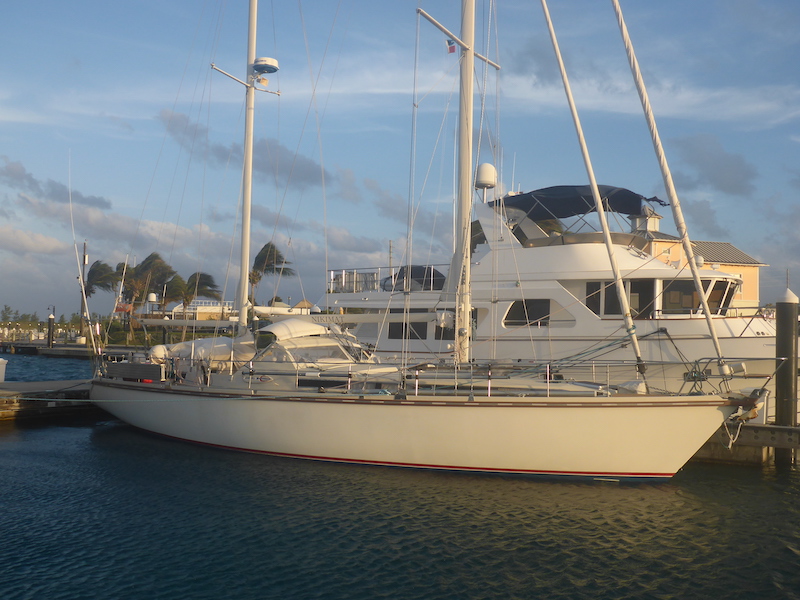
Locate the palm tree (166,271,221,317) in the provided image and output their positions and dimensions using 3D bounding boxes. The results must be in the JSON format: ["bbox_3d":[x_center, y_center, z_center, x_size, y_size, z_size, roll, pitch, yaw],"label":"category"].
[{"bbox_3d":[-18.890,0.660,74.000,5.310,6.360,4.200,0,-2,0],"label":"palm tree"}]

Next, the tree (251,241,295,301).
[{"bbox_3d":[-13.290,-0.990,84.000,4.670,9.970,4.200,0,-2,0],"label":"tree"}]

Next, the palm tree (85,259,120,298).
[{"bbox_3d":[-30.580,-0.100,83.000,3.800,7.900,3.600,0,-2,0],"label":"palm tree"}]

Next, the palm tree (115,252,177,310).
[{"bbox_3d":[-23.500,-0.280,75.000,5.560,8.250,4.600,0,-2,0],"label":"palm tree"}]

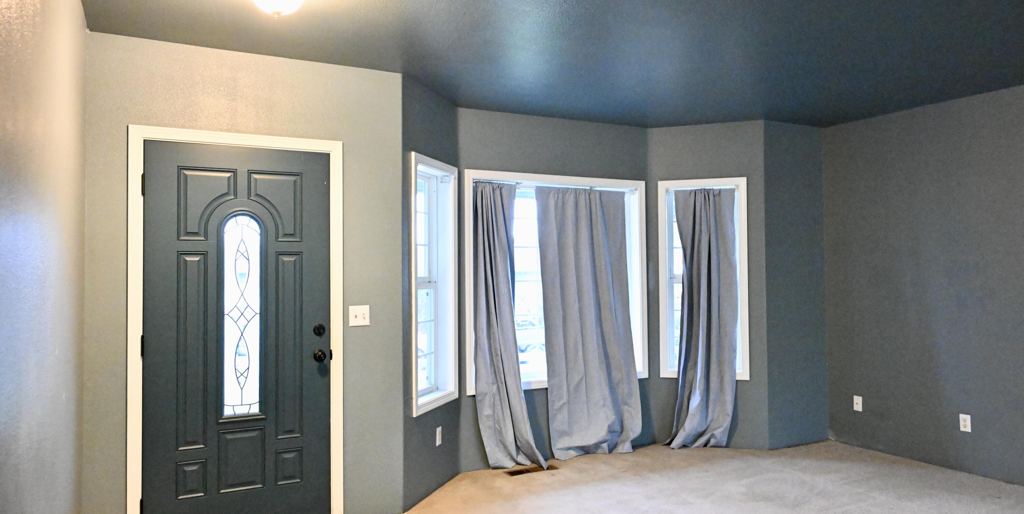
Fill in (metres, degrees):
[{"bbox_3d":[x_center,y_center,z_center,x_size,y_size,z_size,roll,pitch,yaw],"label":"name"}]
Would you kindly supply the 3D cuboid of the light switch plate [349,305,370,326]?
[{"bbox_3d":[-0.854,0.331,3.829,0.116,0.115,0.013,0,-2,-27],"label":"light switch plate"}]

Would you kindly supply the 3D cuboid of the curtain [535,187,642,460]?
[{"bbox_3d":[0.596,0.485,5.195,0.872,2.014,0.167,0,-2,-27],"label":"curtain"}]

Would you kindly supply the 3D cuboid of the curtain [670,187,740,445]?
[{"bbox_3d":[1.499,0.476,5.362,0.539,2.024,0.167,-1,-2,15],"label":"curtain"}]

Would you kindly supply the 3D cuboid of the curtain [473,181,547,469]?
[{"bbox_3d":[-0.028,0.480,4.854,0.451,2.019,0.206,0,-2,-27],"label":"curtain"}]

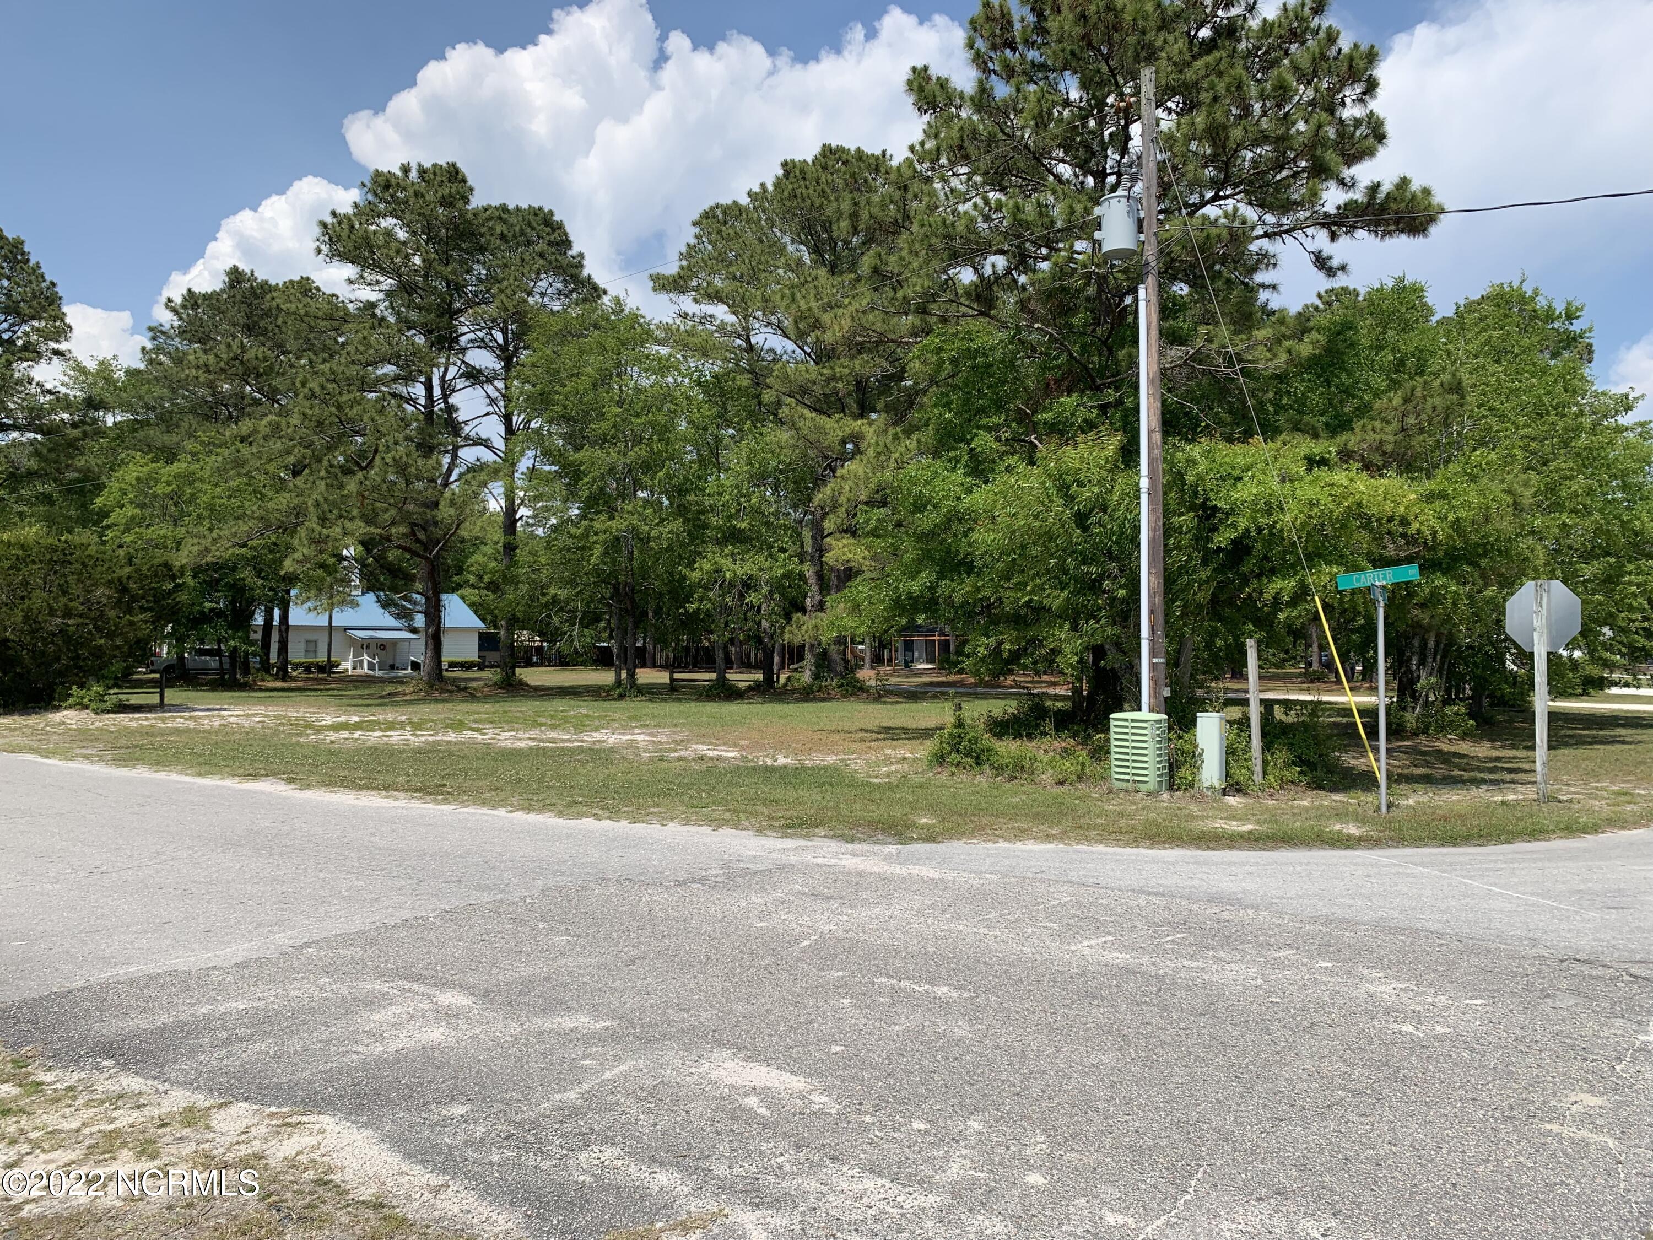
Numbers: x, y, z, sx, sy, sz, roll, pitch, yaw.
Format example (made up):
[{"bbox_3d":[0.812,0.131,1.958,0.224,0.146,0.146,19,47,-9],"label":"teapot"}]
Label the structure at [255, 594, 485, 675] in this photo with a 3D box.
[{"bbox_3d":[-36.206,0.993,95.124,16.870,6.200,12.500,1,-2,-37],"label":"structure"}]

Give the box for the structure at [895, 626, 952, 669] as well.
[{"bbox_3d":[8.403,2.552,106.970,4.300,3.300,3.300,0,-2,10],"label":"structure"}]

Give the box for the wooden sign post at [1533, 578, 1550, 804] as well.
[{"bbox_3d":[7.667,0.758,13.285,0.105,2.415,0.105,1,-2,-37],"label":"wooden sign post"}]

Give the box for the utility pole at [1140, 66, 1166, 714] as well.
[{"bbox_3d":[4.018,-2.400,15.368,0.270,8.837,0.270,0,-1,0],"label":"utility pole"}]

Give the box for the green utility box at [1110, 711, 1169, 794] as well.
[{"bbox_3d":[3.720,1.561,14.644,0.420,0.880,0.570,1,-2,-45],"label":"green utility box"}]

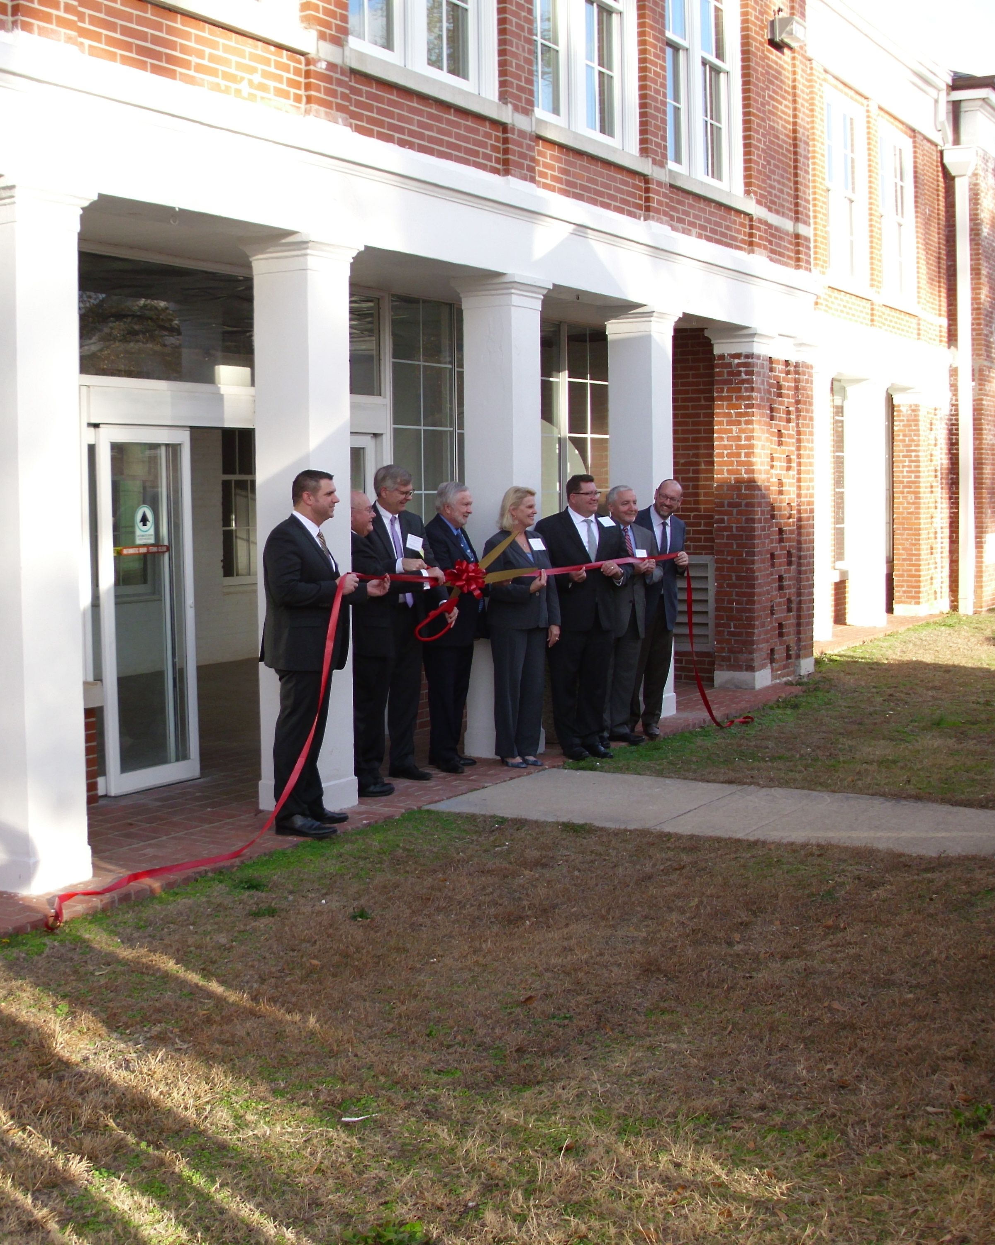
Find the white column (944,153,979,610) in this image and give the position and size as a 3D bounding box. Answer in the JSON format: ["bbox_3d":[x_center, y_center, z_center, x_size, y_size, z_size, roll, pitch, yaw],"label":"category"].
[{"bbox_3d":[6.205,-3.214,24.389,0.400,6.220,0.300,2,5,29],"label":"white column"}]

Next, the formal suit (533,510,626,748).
[{"bbox_3d":[0.537,0.035,11.619,0.370,1.560,0.570,4,6,45],"label":"formal suit"}]

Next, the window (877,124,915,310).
[{"bbox_3d":[5.063,-5.096,23.100,0.130,2.200,1.560,2,5,29],"label":"window"}]

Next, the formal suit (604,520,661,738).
[{"bbox_3d":[0.904,0.036,12.274,0.360,1.480,0.520,4,6,45],"label":"formal suit"}]

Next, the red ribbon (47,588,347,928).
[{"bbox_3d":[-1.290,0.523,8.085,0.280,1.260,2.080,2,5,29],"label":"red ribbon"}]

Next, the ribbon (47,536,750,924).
[{"bbox_3d":[0.026,0.324,10.297,0.420,1.360,7.100,2,5,29],"label":"ribbon"}]

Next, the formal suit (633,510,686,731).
[{"bbox_3d":[1.073,-0.036,12.620,0.490,1.520,0.340,-2,5,-27],"label":"formal suit"}]

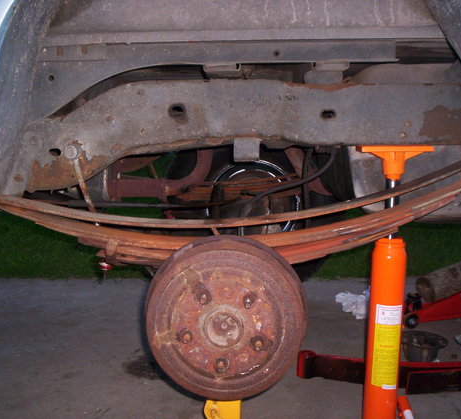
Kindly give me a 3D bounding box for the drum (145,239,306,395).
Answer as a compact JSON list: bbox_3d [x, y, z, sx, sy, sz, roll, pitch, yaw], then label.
[{"bbox_3d":[-0.010,0.219,1.165,0.318,0.318,0.112,1,8,3],"label":"drum"}]

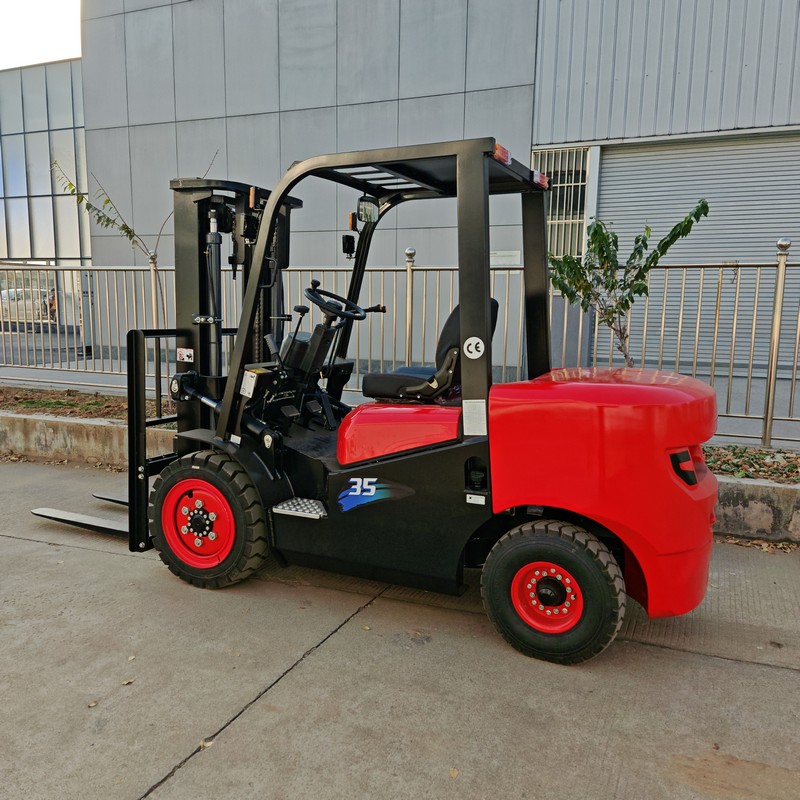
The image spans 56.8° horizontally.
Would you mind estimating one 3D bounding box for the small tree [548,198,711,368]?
[{"bbox_3d":[1.731,-0.544,5.781,1.170,1.929,1.000,4,9,25],"label":"small tree"}]

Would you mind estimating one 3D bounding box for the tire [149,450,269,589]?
[{"bbox_3d":[-0.987,0.615,3.800,0.680,0.680,0.220,4,9,25],"label":"tire"}]

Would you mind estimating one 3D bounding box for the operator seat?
[{"bbox_3d":[0.179,-0.255,3.645,0.570,0.495,0.480,4,9,25],"label":"operator seat"}]

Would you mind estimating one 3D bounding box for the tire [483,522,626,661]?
[{"bbox_3d":[0.624,0.788,3.041,0.575,0.575,0.175,4,9,25],"label":"tire"}]

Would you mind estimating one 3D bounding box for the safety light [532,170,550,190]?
[{"bbox_3d":[0.689,-1.069,3.600,0.050,0.058,0.195,4,9,25],"label":"safety light"}]

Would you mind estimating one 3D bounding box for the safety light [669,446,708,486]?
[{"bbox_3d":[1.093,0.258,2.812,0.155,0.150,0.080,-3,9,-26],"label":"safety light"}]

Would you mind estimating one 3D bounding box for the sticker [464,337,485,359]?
[{"bbox_3d":[0.308,-0.218,3.071,0.090,0.090,0.004,4,9,25],"label":"sticker"}]

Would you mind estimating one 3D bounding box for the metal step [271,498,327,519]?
[{"bbox_3d":[-0.434,0.524,3.541,0.290,0.035,0.215,4,9,25],"label":"metal step"}]

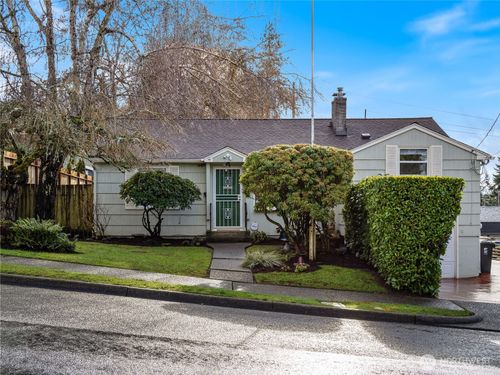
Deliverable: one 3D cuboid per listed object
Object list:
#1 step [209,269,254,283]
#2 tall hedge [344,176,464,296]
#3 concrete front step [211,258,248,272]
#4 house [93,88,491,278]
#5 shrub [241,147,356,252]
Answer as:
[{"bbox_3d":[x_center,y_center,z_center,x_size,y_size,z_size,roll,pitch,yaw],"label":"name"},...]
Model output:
[{"bbox_3d":[-0.470,2.230,18.200,1.100,0.250,0.600,0,0,0],"label":"step"},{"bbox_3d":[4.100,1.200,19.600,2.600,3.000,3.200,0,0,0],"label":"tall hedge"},{"bbox_3d":[-0.530,2.130,19.200,1.020,0.170,1.400,0,0,0],"label":"concrete front step"},{"bbox_3d":[1.150,-0.250,26.900,13.000,6.400,8.200,0,0,0],"label":"house"},{"bbox_3d":[1.340,0.330,20.800,3.200,3.100,2.900,0,0,0],"label":"shrub"}]

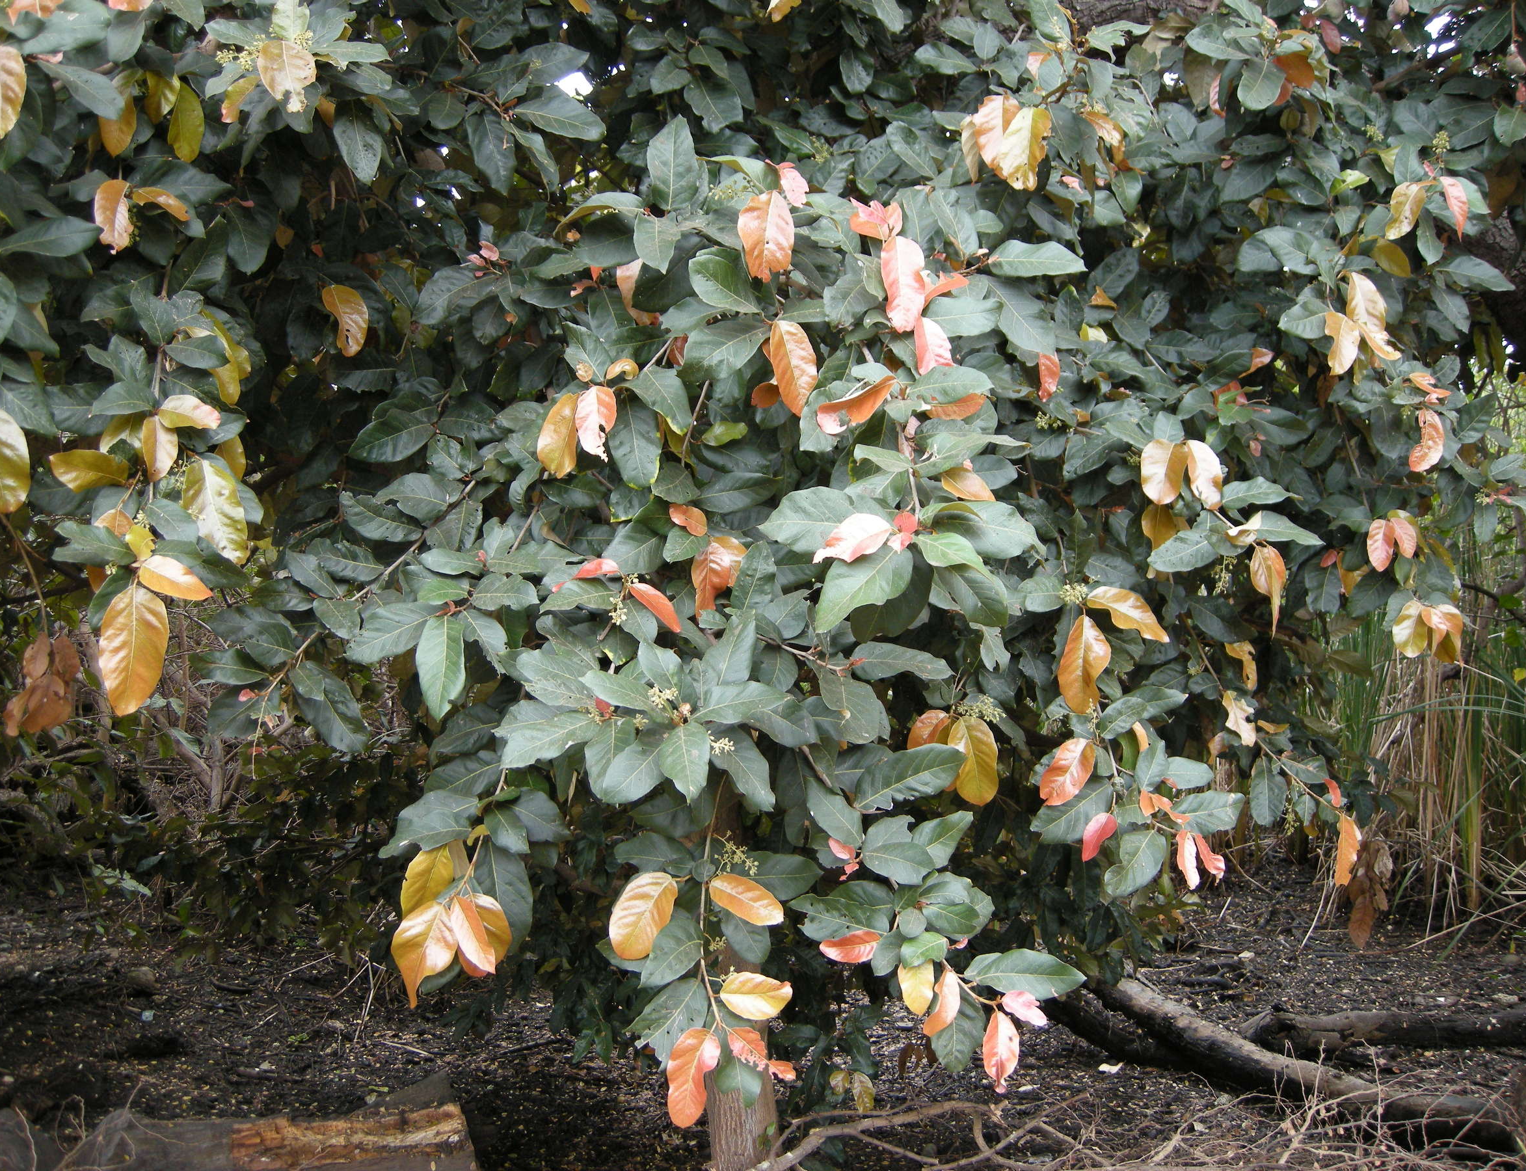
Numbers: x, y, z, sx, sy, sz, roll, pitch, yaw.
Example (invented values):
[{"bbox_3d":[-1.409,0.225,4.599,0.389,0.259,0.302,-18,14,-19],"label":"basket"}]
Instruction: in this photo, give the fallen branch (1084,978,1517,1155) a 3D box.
[{"bbox_3d":[1.188,1.098,3.623,1.009,0.180,0.199,5,7,43],"label":"fallen branch"}]

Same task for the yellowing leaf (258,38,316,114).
[{"bbox_3d":[-0.831,-0.886,2.750,0.093,0.131,0.040,-11,-2,-13],"label":"yellowing leaf"}]

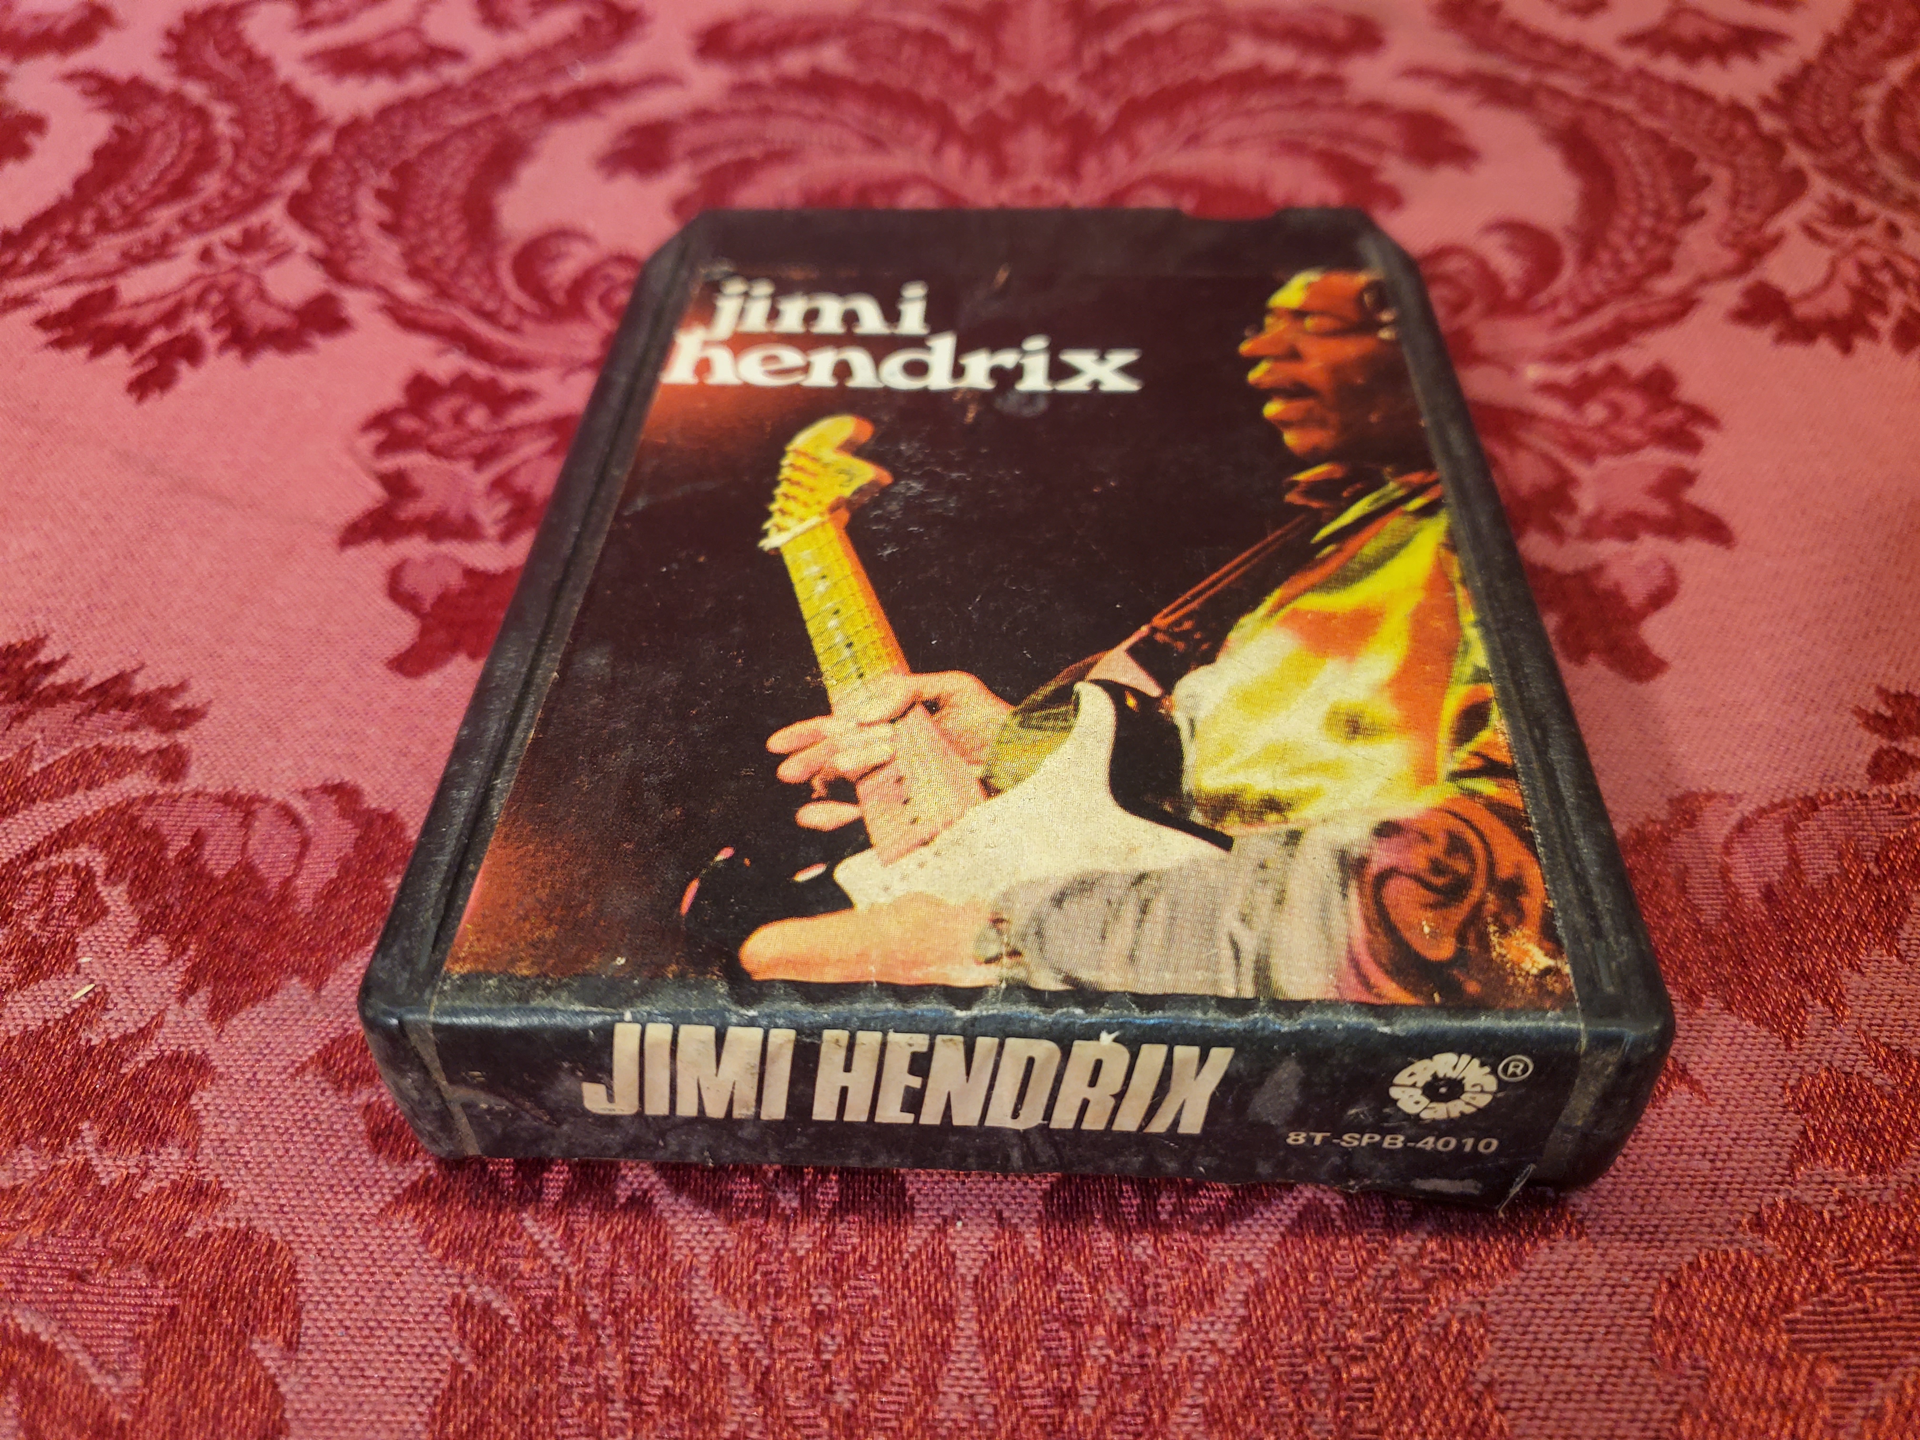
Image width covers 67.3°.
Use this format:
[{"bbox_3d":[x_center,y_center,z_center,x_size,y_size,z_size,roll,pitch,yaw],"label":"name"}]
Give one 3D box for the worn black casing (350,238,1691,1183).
[{"bbox_3d":[0.006,-0.016,0.166,0.102,0.023,0.133,1,46,3],"label":"worn black casing"}]

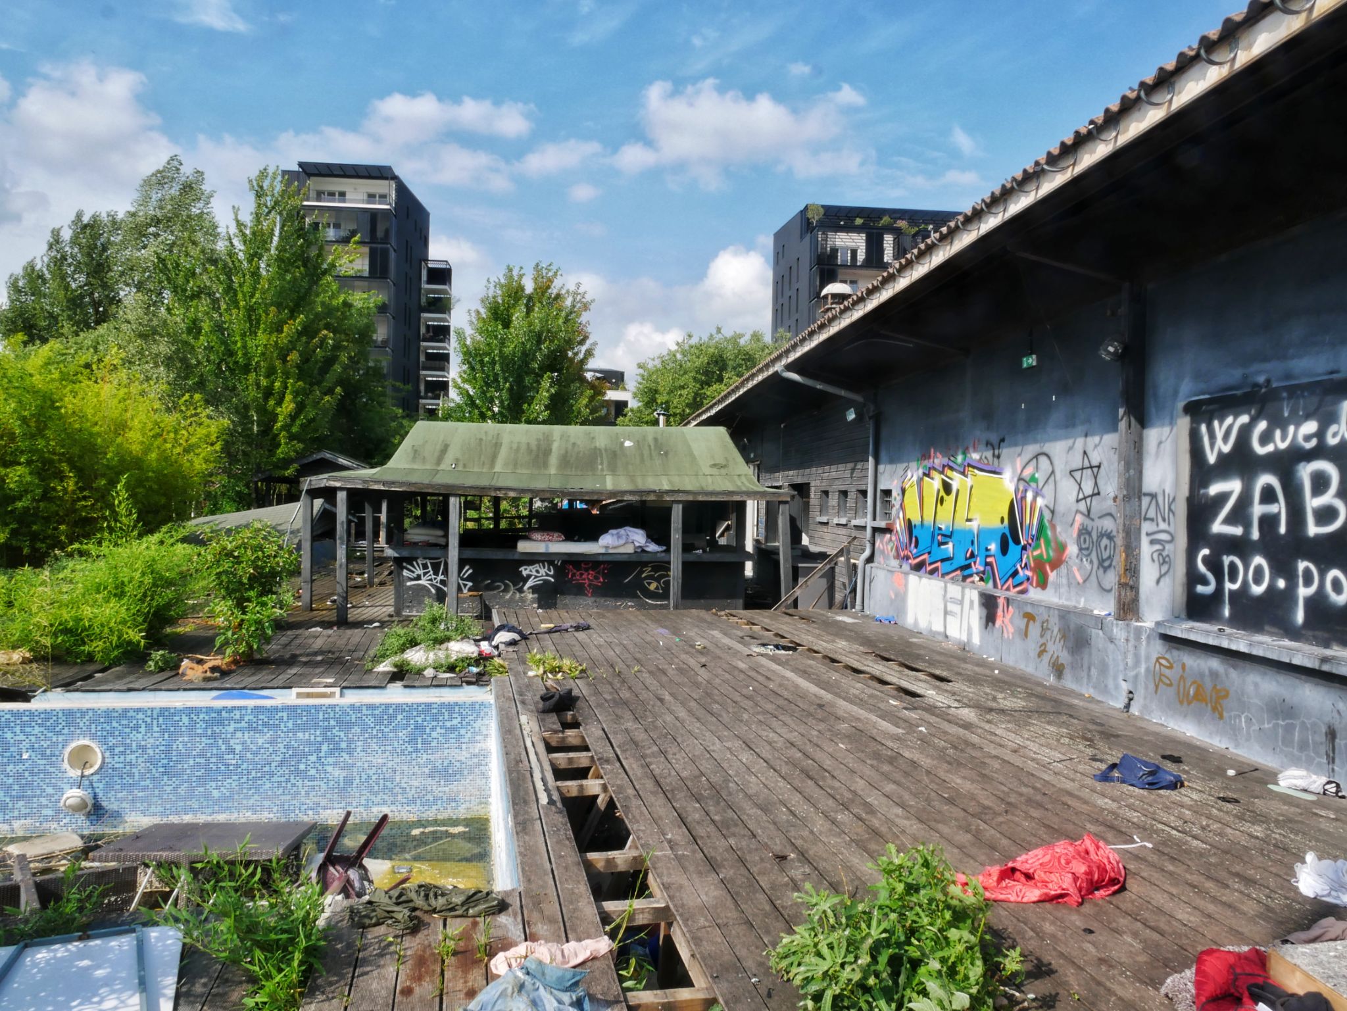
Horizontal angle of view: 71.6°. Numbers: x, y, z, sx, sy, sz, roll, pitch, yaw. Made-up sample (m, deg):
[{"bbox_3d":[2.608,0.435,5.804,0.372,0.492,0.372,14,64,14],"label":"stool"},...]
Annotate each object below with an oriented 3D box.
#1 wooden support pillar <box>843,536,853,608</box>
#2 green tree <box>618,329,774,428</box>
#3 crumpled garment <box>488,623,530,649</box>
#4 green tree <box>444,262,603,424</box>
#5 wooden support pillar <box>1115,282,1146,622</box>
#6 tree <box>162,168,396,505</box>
[{"bbox_3d":[2.810,1.100,15.050,0.110,1.120,0.110,1,0,-6],"label":"wooden support pillar"},{"bbox_3d":[1.050,-2.450,36.000,6.500,8.900,6.500,1,0,0],"label":"green tree"},{"bbox_3d":[-1.900,1.490,10.800,0.480,0.200,0.420,1,0,11],"label":"crumpled garment"},{"bbox_3d":[-4.820,-2.900,30.000,5.200,9.700,5.200,1,0,0],"label":"green tree"},{"bbox_3d":[3.810,-0.450,7.800,0.150,2.820,0.150,1,0,-6],"label":"wooden support pillar"},{"bbox_3d":[-9.500,-3.150,22.500,5.700,9.900,5.700,1,0,0],"label":"tree"}]

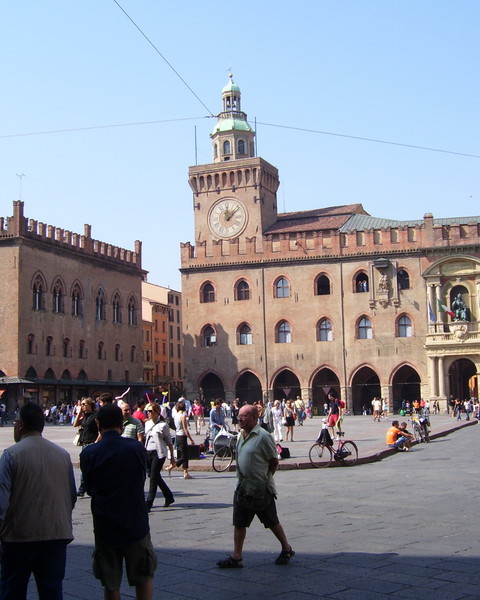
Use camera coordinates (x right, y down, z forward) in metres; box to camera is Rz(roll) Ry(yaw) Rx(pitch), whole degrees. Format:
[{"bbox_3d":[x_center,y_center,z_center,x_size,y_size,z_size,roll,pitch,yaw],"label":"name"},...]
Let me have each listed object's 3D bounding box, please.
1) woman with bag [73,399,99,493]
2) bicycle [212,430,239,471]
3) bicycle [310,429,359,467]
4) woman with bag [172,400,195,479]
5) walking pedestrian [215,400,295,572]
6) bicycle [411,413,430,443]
[{"bbox_3d":[-2.721,2.615,15.043,0.520,1.670,0.500,2,-7,-28],"label":"woman with bag"},{"bbox_3d":[0.051,3.760,21.658,1.720,1.050,0.580,3,-8,-37],"label":"bicycle"},{"bbox_3d":[2.497,3.903,22.757,1.750,1.030,0.580,3,-8,-37],"label":"bicycle"},{"bbox_3d":[-1.264,3.021,18.593,0.600,1.670,0.500,3,-8,-37],"label":"woman with bag"},{"bbox_3d":[0.130,1.913,8.944,0.800,1.690,0.520,1,-7,-20],"label":"walking pedestrian"},{"bbox_3d":[7.036,4.974,33.360,0.600,1.080,1.700,-4,-7,19],"label":"bicycle"}]

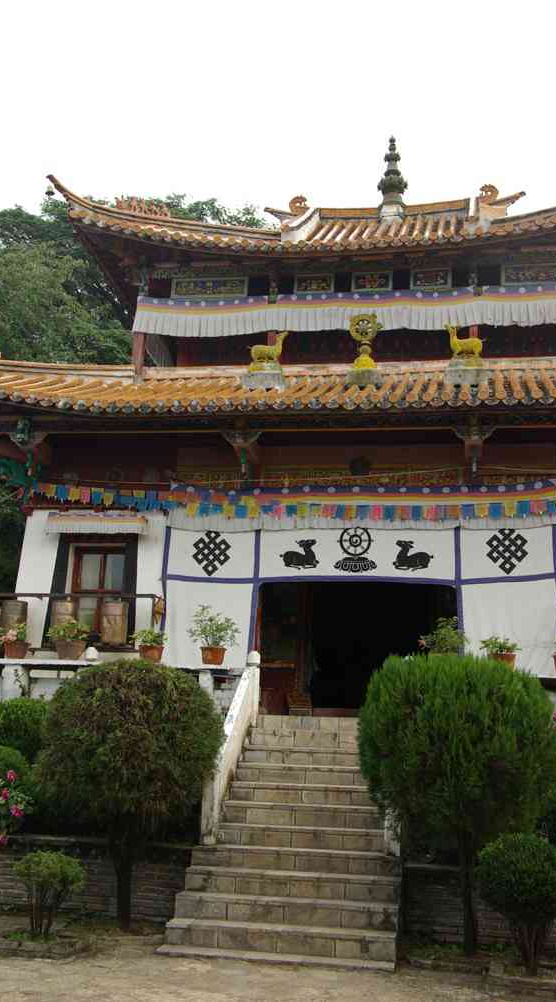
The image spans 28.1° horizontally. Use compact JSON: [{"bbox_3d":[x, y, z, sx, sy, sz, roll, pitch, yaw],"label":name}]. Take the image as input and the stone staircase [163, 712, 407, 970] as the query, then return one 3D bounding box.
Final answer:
[{"bbox_3d":[0.263,3.058,10.692,1.916,2.035,3.449,0,-13,9],"label":"stone staircase"}]

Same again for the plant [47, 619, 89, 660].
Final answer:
[{"bbox_3d":[-2.454,1.620,13.021,0.513,0.490,0.470,0,-13,9],"label":"plant"}]

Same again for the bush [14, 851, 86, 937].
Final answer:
[{"bbox_3d":[-1.985,3.405,9.656,0.653,0.707,0.630,0,-13,9],"label":"bush"}]

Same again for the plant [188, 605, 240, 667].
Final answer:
[{"bbox_3d":[-0.691,1.437,11.901,0.548,0.662,0.510,0,-13,11],"label":"plant"}]

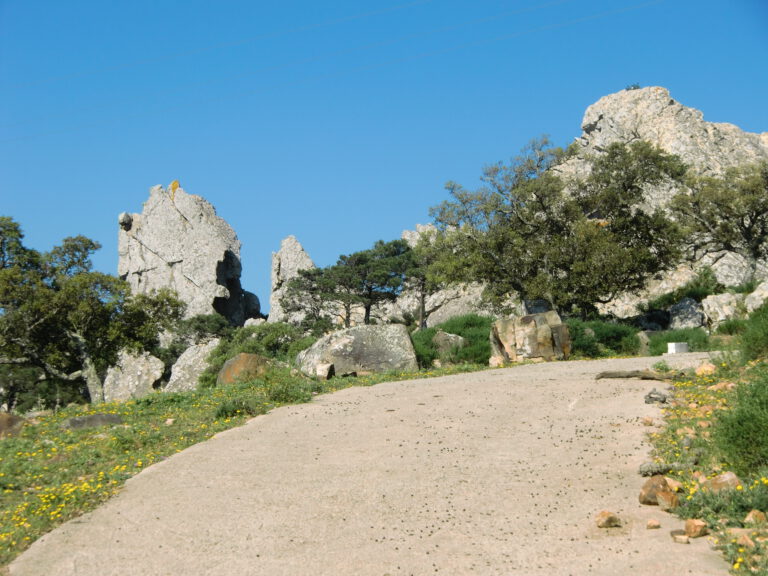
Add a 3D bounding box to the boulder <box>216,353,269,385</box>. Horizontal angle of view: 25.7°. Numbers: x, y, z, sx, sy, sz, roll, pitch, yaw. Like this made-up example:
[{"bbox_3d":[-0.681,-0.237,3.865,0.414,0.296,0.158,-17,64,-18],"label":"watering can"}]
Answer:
[{"bbox_3d":[-2.098,1.208,25.000,0.771,0.504,0.617,0,-3,0],"label":"boulder"}]

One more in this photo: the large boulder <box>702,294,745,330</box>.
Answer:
[{"bbox_3d":[7.651,0.507,38.000,0.947,0.811,0.757,0,-3,0],"label":"large boulder"}]

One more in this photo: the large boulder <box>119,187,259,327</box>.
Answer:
[{"bbox_3d":[-7.304,-1.214,63.000,5.231,5.305,3.661,0,-3,0],"label":"large boulder"}]

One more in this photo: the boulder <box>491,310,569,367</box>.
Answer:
[{"bbox_3d":[2.287,0.794,26.500,1.289,0.880,0.902,0,-3,0],"label":"boulder"}]

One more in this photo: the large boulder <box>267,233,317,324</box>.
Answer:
[{"bbox_3d":[-3.636,-0.338,67.000,1.907,3.576,1.717,0,-3,0],"label":"large boulder"}]

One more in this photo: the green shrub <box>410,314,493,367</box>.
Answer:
[{"bbox_3d":[1.121,0.872,28.000,1.362,0.863,1.021,0,-3,0],"label":"green shrub"}]

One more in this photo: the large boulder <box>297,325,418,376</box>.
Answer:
[{"bbox_3d":[-0.393,0.941,25.000,1.809,0.801,1.266,0,-3,0],"label":"large boulder"}]

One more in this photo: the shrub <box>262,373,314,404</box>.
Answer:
[{"bbox_3d":[-1.145,1.192,20.000,0.593,0.380,0.474,0,-3,0],"label":"shrub"}]

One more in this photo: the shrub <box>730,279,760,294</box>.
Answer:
[{"bbox_3d":[8.790,-0.036,41.000,0.729,0.389,0.584,0,-3,0],"label":"shrub"}]

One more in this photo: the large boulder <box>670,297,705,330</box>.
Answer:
[{"bbox_3d":[6.638,0.560,37.000,0.790,0.746,0.632,0,-3,0],"label":"large boulder"}]

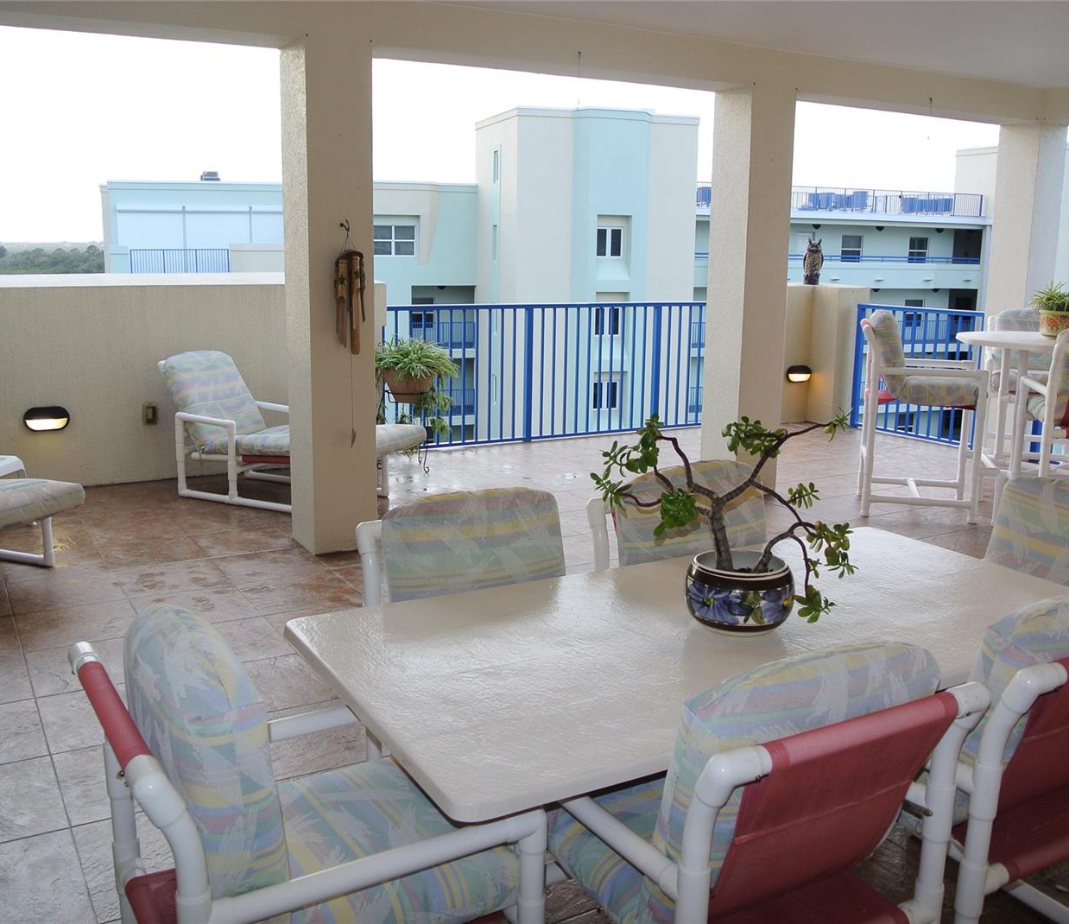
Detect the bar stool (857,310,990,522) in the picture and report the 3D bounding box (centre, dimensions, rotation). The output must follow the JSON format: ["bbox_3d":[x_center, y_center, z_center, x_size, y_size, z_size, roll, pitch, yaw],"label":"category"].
[{"bbox_3d":[2.261,-0.307,6.208,0.750,1.190,0.600,4,12,13],"label":"bar stool"}]

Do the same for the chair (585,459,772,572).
[{"bbox_3d":[0.561,0.502,2.857,0.590,0.880,0.710,-6,13,-32],"label":"chair"}]

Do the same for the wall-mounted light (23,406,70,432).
[{"bbox_3d":[-2.991,-0.259,6.361,0.265,0.160,0.100,-6,13,-30],"label":"wall-mounted light"}]

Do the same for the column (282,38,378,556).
[{"bbox_3d":[-1.014,-0.767,5.135,0.335,2.430,0.335,-6,13,-30],"label":"column"}]

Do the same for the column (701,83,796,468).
[{"bbox_3d":[1.331,-1.001,6.510,0.340,2.440,0.335,-6,13,-30],"label":"column"}]

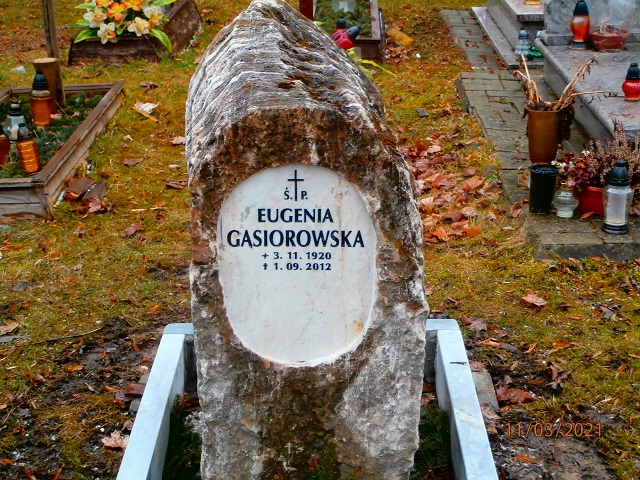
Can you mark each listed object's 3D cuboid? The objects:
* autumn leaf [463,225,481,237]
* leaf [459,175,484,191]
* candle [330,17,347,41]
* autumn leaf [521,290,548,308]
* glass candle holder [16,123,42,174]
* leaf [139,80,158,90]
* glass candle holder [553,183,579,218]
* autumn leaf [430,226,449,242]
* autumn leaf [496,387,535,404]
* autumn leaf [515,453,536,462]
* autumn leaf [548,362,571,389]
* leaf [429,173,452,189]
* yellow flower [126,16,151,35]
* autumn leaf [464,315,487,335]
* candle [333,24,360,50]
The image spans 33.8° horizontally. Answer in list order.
[{"bbox_3d":[0.518,-0.031,3.594,0.060,0.020,0.060,0,22,0],"label":"autumn leaf"},{"bbox_3d":[0.581,-0.220,4.028,0.105,0.030,0.100,0,22,0],"label":"leaf"},{"bbox_3d":[0.129,-1.319,6.650,0.115,0.190,0.115,-1,22,0],"label":"candle"},{"bbox_3d":[0.681,0.187,3.346,0.090,0.022,0.085,-1,22,0],"label":"autumn leaf"},{"bbox_3d":[-1.095,-0.353,3.958,0.078,0.189,0.078,-2,22,1],"label":"glass candle holder"},{"bbox_3d":[-0.895,-0.804,5.517,0.095,0.035,0.080,0,22,0],"label":"leaf"},{"bbox_3d":[0.824,-0.133,3.515,0.086,0.115,0.086,0,22,0],"label":"glass candle holder"},{"bbox_3d":[0.403,-0.018,3.550,0.062,0.030,0.070,0,22,0],"label":"autumn leaf"},{"bbox_3d":[0.520,0.411,2.788,0.100,0.020,0.070,-1,22,0],"label":"autumn leaf"},{"bbox_3d":[0.493,0.522,2.526,0.052,0.010,0.022,14,26,32],"label":"autumn leaf"},{"bbox_3d":[0.620,0.351,2.729,0.058,0.040,0.075,0,22,0],"label":"autumn leaf"},{"bbox_3d":[0.465,-0.230,4.065,0.095,0.035,0.085,0,22,0],"label":"leaf"},{"bbox_3d":[-1.040,-1.226,6.036,0.125,0.110,0.055,-4,23,-9],"label":"yellow flower"},{"bbox_3d":[0.435,0.239,2.927,0.064,0.024,0.065,0,22,0],"label":"autumn leaf"},{"bbox_3d":[0.155,-1.182,6.150,0.190,0.088,0.088,-35,20,-12],"label":"candle"}]

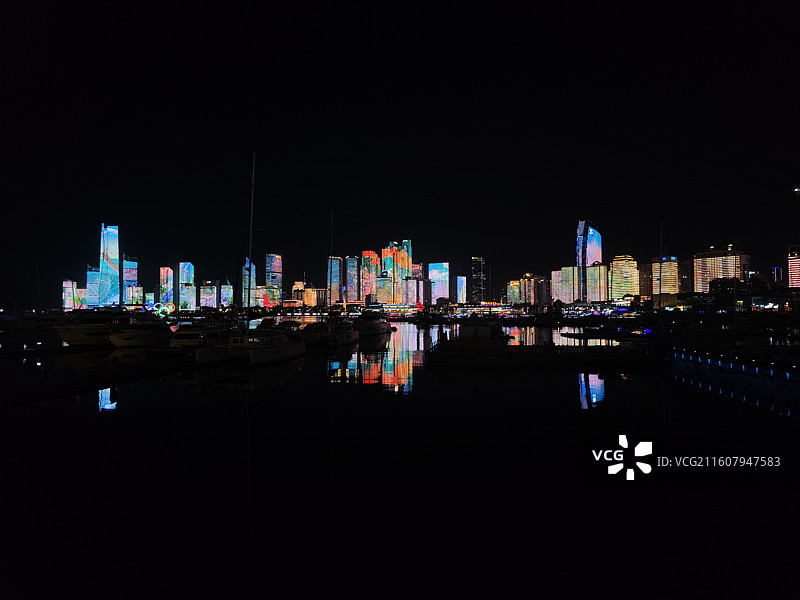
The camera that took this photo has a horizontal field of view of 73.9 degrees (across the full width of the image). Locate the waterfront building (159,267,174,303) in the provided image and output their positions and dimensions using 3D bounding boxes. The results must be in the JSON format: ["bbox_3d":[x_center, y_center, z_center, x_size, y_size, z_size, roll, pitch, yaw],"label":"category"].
[{"bbox_3d":[-825.361,-29.628,1877.300,40.000,174.284,38.000,0,-2,-3],"label":"waterfront building"}]

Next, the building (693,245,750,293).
[{"bbox_3d":[441.600,-35.000,730.000,62.000,76.900,27.000,-1,-2,36],"label":"building"}]

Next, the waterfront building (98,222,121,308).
[{"bbox_3d":[-1173.100,-129.400,2150.000,62.000,360.000,55.000,1,-2,-22],"label":"waterfront building"}]

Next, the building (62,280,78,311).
[{"bbox_3d":[-1301.900,-12.800,2100.000,42.000,128.400,36.000,1,-2,-23],"label":"building"}]

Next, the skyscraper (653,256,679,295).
[{"bbox_3d":[525.842,-30.468,1048.342,40.000,107.038,36.000,0,-2,2],"label":"skyscraper"}]

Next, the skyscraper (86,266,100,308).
[{"bbox_3d":[-1245.200,-42.900,2170.000,48.000,191.900,44.000,1,-2,-22],"label":"skyscraper"}]

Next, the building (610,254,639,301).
[{"bbox_3d":[471.357,-34.118,1118.151,54.000,119.368,38.000,-1,-2,15],"label":"building"}]

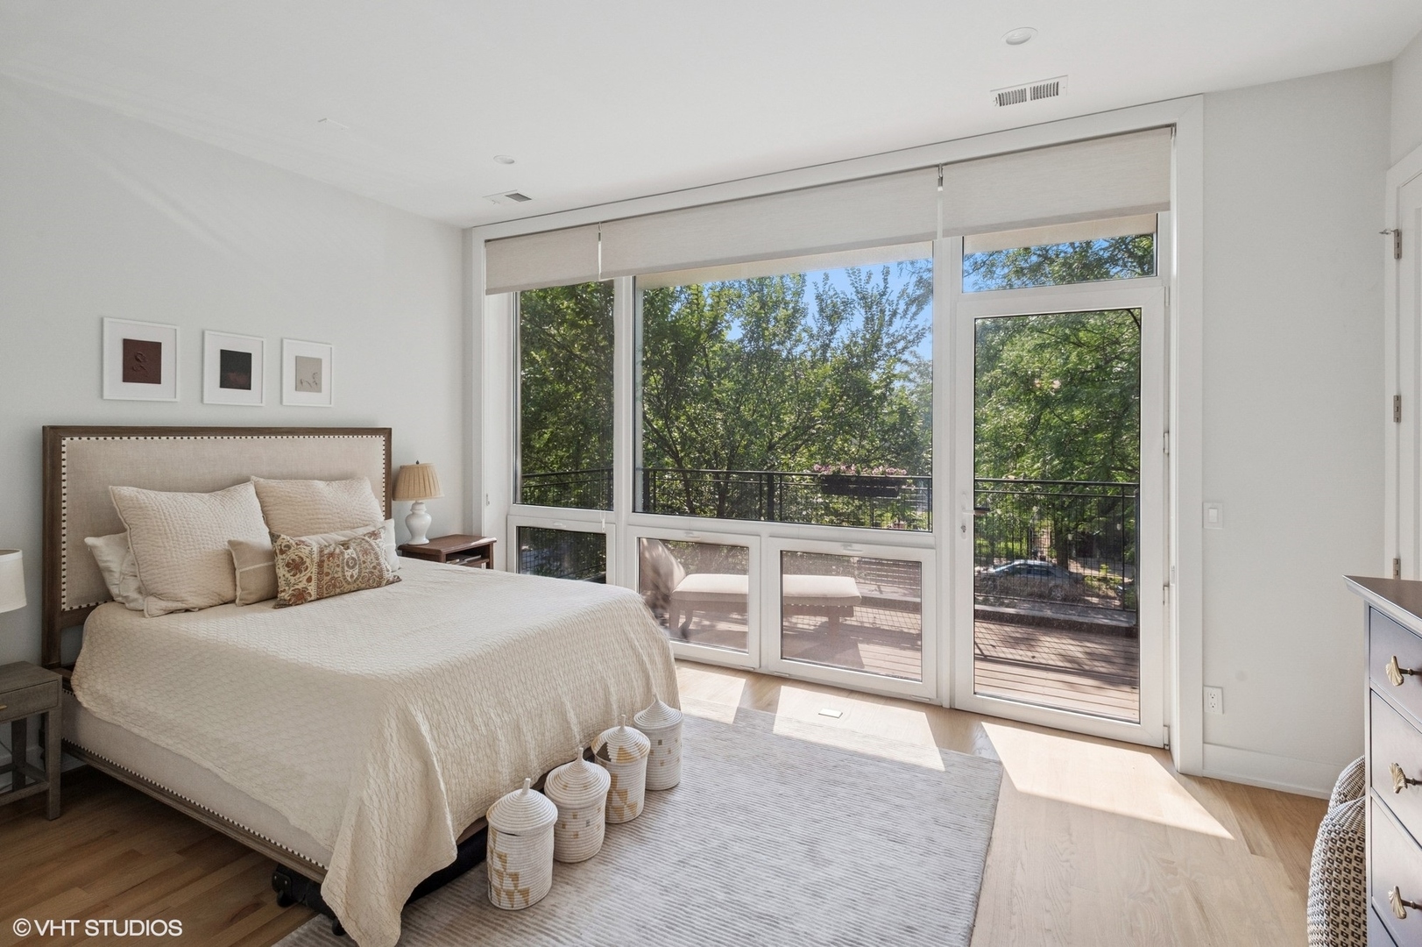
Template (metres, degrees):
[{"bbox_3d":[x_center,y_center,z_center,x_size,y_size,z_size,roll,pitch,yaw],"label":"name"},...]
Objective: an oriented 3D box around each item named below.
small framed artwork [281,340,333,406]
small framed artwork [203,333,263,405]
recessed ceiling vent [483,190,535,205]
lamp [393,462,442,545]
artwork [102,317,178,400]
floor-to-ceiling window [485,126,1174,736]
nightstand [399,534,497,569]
[{"bbox_3d":[-2.290,-0.566,3.832,0.030,0.368,0.294,1,3,28],"label":"small framed artwork"},{"bbox_3d":[-2.468,-0.543,3.492,0.030,0.368,0.294,1,3,28],"label":"small framed artwork"},{"bbox_3d":[-1.280,-1.732,4.235,0.295,0.025,0.175,1,3,28],"label":"recessed ceiling vent"},{"bbox_3d":[-1.900,0.191,4.350,0.320,0.540,0.320,1,3,28],"label":"lamp"},{"bbox_3d":[-2.652,-0.521,3.140,0.030,0.368,0.294,1,3,28],"label":"artwork"},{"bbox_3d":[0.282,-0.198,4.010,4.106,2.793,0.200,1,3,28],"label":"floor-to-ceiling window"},{"bbox_3d":[-1.708,0.812,4.396,0.420,0.710,0.460,1,3,28],"label":"nightstand"}]

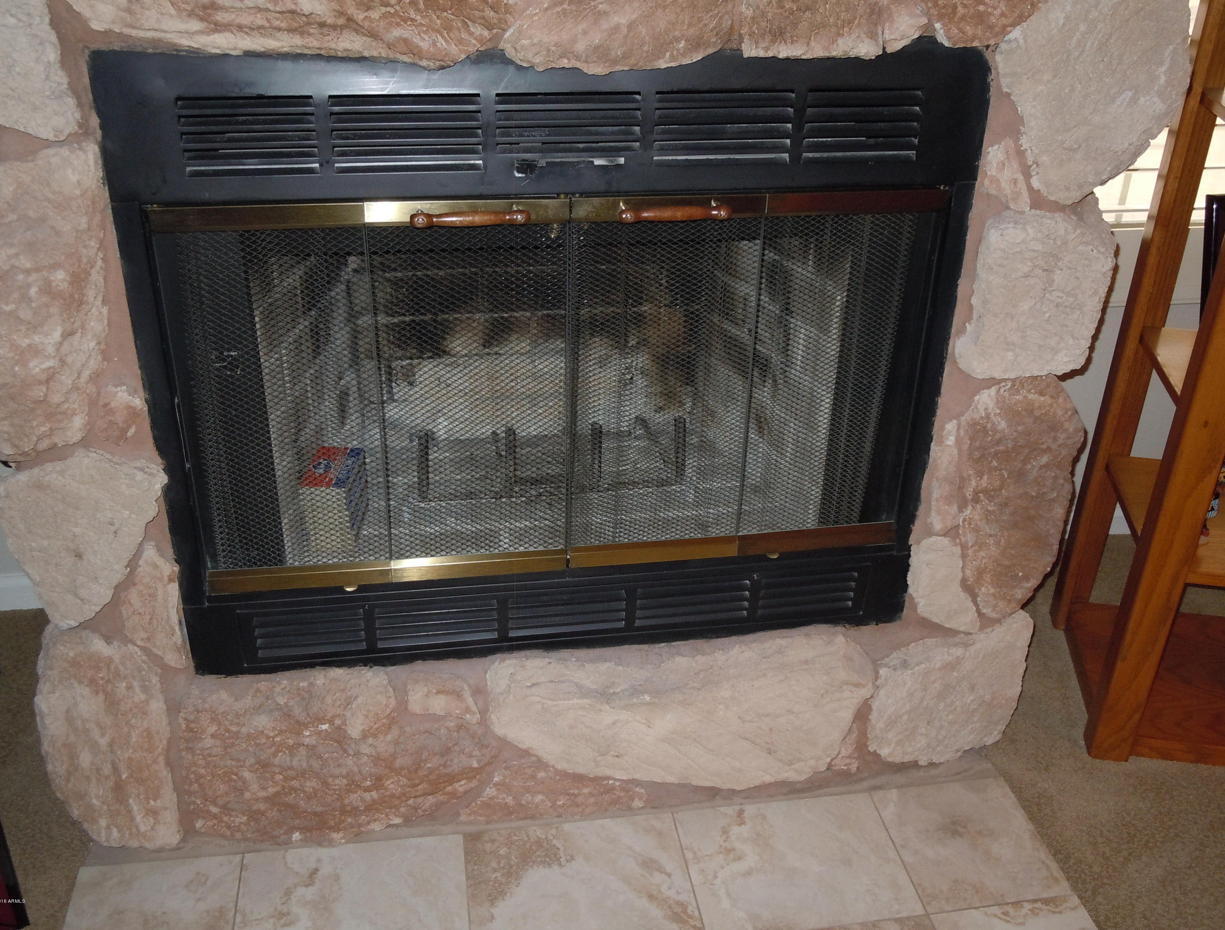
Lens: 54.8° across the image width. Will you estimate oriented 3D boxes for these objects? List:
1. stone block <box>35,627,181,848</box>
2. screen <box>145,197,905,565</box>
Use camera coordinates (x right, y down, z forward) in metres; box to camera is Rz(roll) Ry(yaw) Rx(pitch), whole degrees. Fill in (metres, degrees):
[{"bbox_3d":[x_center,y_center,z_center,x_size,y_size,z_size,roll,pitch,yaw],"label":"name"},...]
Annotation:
[{"bbox_3d":[-0.686,0.369,1.632,0.169,0.364,0.110,-3,29,-9],"label":"stone block"},{"bbox_3d":[-0.068,-0.097,1.555,0.924,0.487,0.030,-3,29,-9],"label":"screen"}]

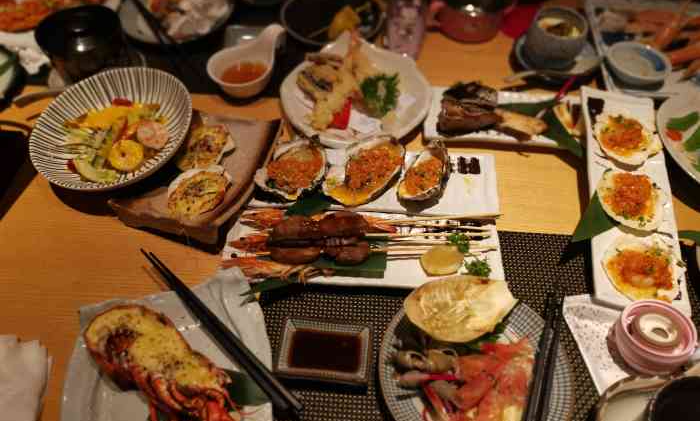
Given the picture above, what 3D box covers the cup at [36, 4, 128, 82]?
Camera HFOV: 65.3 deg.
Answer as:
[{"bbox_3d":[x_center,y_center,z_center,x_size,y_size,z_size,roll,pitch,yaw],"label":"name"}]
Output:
[{"bbox_3d":[-0.365,-0.220,0.767,0.113,0.078,0.113,0,54,0],"label":"cup"}]

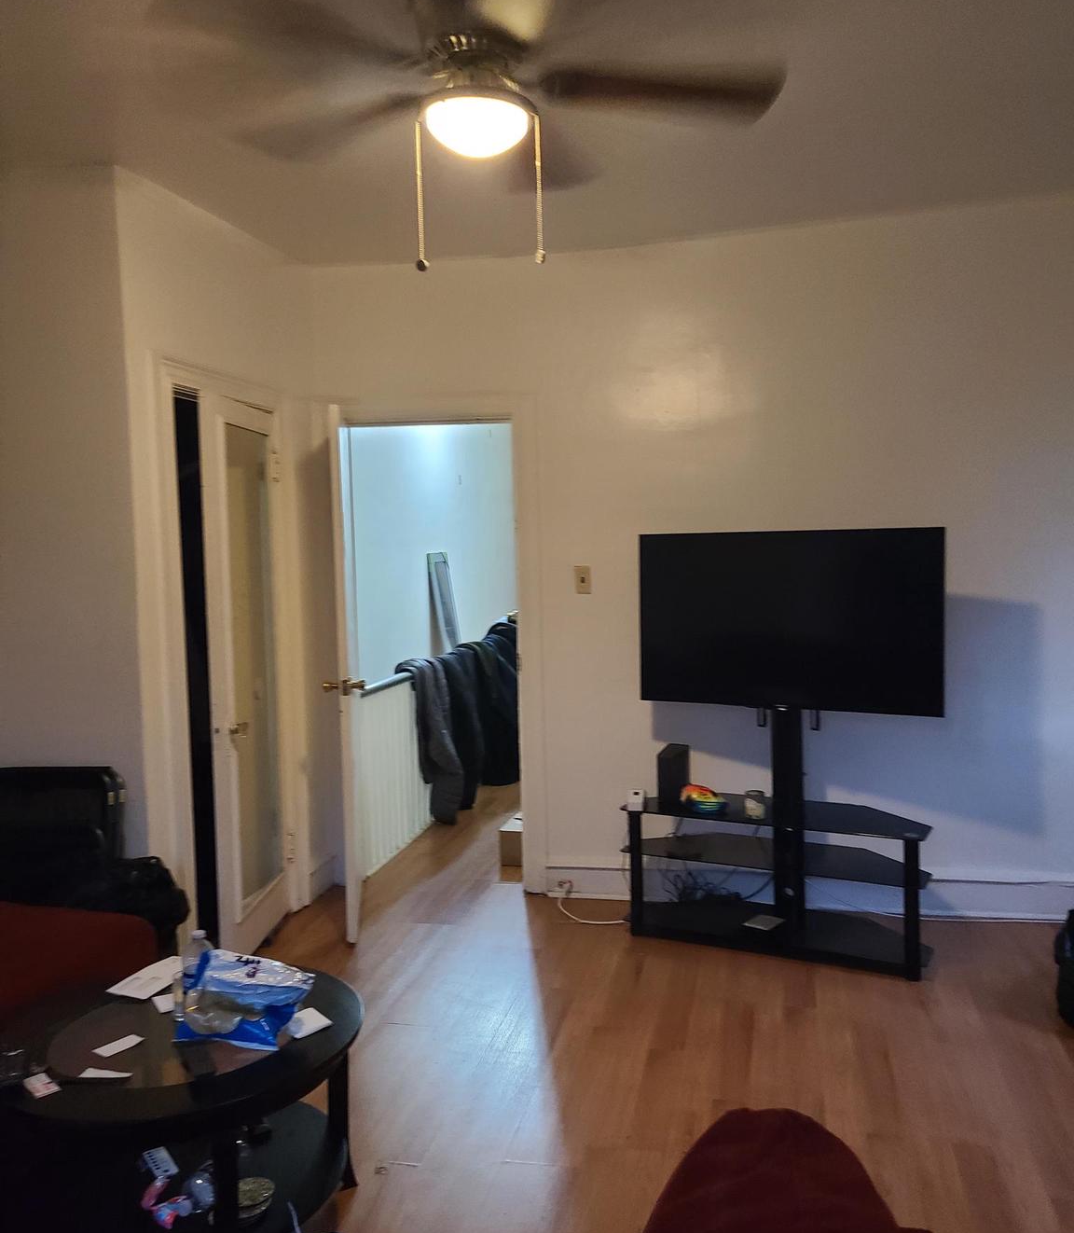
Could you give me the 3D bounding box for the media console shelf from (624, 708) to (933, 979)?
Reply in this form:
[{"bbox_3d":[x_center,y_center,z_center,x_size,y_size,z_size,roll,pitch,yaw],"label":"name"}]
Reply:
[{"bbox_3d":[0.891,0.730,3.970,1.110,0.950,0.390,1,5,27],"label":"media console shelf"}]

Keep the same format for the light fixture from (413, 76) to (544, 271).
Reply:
[{"bbox_3d":[-0.124,-0.963,2.343,0.275,0.398,0.265,-1,4,0],"label":"light fixture"}]

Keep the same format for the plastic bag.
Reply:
[{"bbox_3d":[-0.628,0.816,2.292,0.265,0.135,0.205,0,4,12],"label":"plastic bag"}]

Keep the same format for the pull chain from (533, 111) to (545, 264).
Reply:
[{"bbox_3d":[0.003,-0.936,2.356,0.022,0.320,0.022,0,4,12],"label":"pull chain"}]

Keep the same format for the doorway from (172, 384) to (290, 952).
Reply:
[{"bbox_3d":[-1.113,0.241,3.920,0.120,2.010,0.720,0,4,12],"label":"doorway"}]

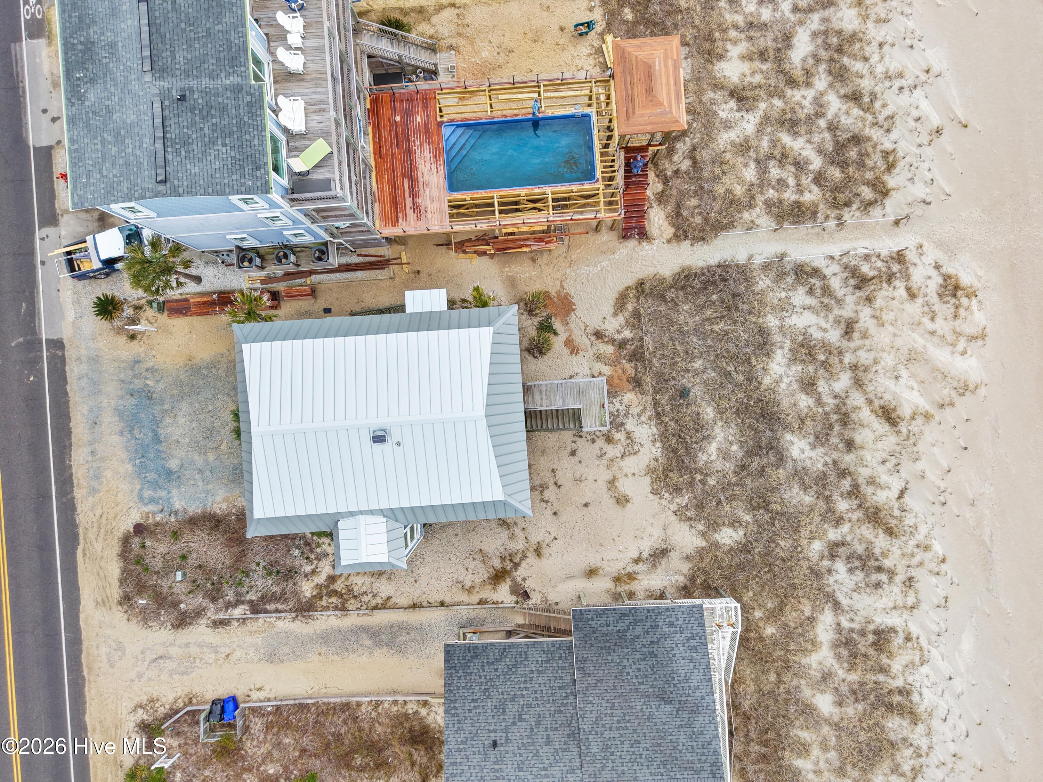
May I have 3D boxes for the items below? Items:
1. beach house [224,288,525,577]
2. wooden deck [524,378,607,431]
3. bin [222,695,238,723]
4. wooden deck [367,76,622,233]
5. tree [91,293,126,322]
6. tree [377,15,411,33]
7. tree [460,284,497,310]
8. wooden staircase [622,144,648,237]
[{"bbox_3d":[-5.877,1.534,33.183,11.900,10.800,11.800,-4,90,0],"label":"beach house"},{"bbox_3d":[2.065,0.759,36.812,4.300,3.300,2.550,-4,90,0],"label":"wooden deck"},{"bbox_3d":[-15.230,16.750,38.057,0.650,1.100,0.820,-10,90,0],"label":"bin"},{"bbox_3d":[-1.270,-11.644,36.800,12.100,3.400,6.900,-4,90,0],"label":"wooden deck"},{"bbox_3d":[-21.594,-4.366,37.798,1.650,1.400,1.750,0,90,0],"label":"tree"},{"bbox_3d":[-6.645,-18.975,37.850,1.500,1.300,1.650,0,90,0],"label":"tree"},{"bbox_3d":[-2.170,-4.442,37.575,1.900,2.000,1.950,0,90,0],"label":"tree"},{"bbox_3d":[5.809,-10.077,36.934,1.200,3.100,4.050,-4,90,0],"label":"wooden staircase"}]

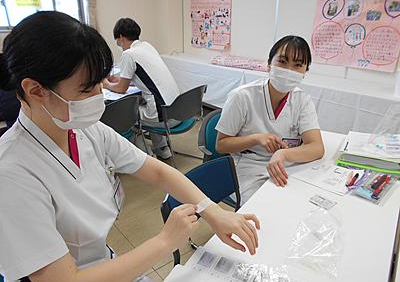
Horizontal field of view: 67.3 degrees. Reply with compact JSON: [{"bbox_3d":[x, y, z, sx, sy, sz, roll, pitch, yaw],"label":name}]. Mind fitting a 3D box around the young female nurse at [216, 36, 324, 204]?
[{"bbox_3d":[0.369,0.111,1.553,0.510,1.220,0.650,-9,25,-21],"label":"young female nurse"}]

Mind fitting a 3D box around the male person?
[{"bbox_3d":[-0.412,-0.354,2.553,0.720,1.260,0.490,16,28,31],"label":"male person"}]

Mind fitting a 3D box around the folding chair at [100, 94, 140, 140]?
[{"bbox_3d":[-0.743,0.051,2.229,0.520,0.770,0.500,17,28,33],"label":"folding chair"}]

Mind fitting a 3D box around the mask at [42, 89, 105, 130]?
[{"bbox_3d":[-0.261,-0.065,0.620,0.110,0.090,0.135,11,16,-30],"label":"mask"}]

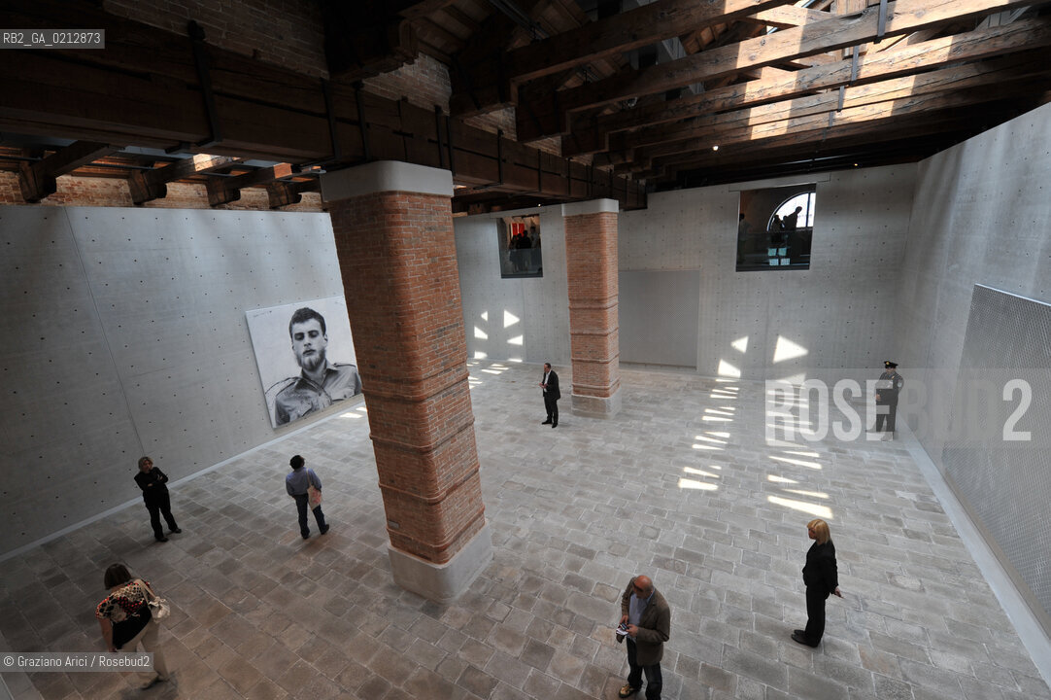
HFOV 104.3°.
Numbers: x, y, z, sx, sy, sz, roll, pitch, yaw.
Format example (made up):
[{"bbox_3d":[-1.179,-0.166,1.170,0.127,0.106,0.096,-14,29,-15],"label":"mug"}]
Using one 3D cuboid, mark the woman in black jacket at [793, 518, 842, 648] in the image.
[{"bbox_3d":[3.479,2.781,4.920,0.480,1.692,0.500,4,16,28],"label":"woman in black jacket"}]

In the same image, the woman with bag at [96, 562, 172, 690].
[{"bbox_3d":[-4.745,3.387,5.000,0.480,1.650,0.560,6,17,35],"label":"woman with bag"}]

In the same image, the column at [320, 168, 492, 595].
[{"bbox_3d":[-1.506,0.681,5.879,1.210,5.970,1.220,4,17,30],"label":"column"}]

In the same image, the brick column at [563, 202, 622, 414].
[{"bbox_3d":[1.964,-1.053,11.658,1.240,5.960,1.240,4,17,30],"label":"brick column"}]

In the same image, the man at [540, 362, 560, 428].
[{"bbox_3d":[0.677,1.247,11.430,0.500,1.810,0.520,-11,16,-24],"label":"man"}]

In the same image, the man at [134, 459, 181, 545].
[{"bbox_3d":[-7.002,2.814,7.792,0.400,1.670,0.520,-1,15,14],"label":"man"}]

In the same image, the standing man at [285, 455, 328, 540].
[{"bbox_3d":[-4.021,2.675,7.548,0.520,1.641,0.400,-7,15,-10],"label":"standing man"}]

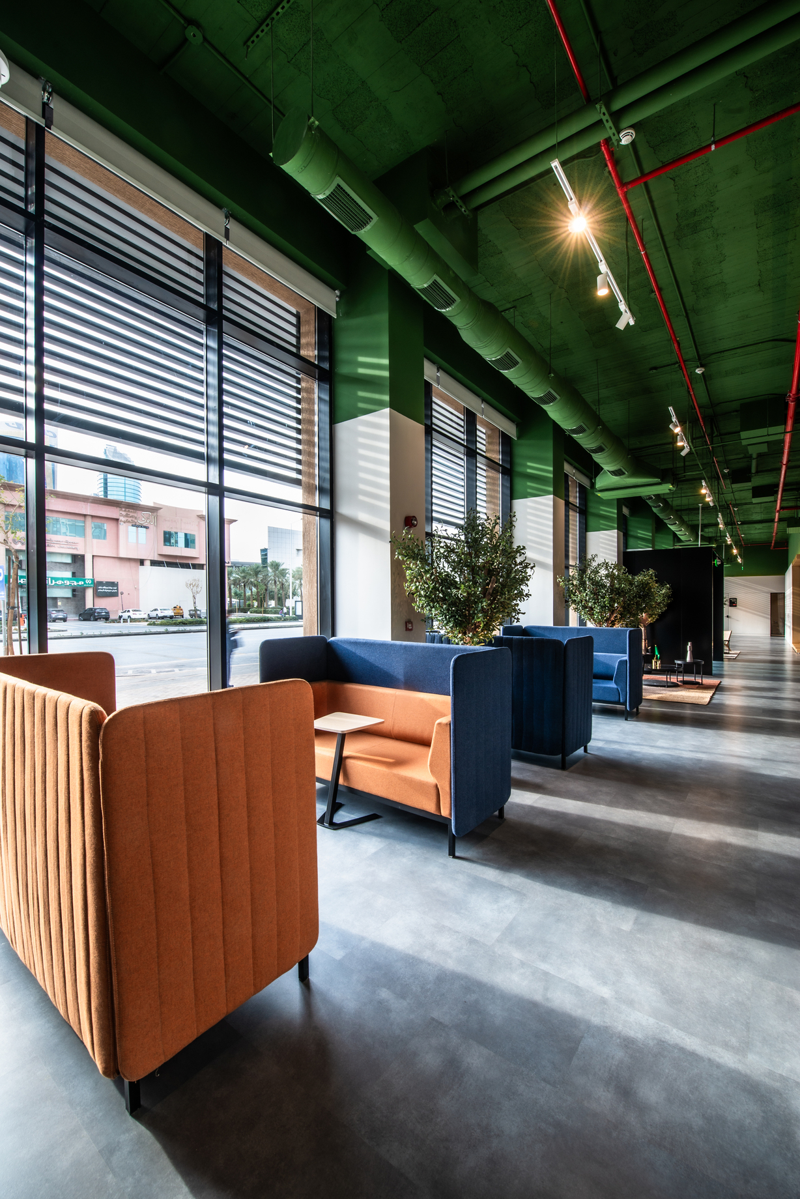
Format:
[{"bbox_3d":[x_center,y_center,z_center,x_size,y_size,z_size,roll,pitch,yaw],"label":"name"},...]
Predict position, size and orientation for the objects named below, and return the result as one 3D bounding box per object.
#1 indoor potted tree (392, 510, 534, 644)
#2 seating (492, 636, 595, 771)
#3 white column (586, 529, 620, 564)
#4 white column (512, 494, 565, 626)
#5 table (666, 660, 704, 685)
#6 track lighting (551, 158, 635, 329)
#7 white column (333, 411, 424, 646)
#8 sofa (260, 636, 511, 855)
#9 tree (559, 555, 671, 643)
[{"bbox_3d":[0.583,0.391,4.184,1.276,2.311,1.276,-2,-2,38],"label":"indoor potted tree"},{"bbox_3d":[0.985,0.967,5.040,1.857,1.194,0.774,-2,-2,38],"label":"seating"},{"bbox_3d":[5.256,-0.006,11.914,0.754,3.394,0.580,-2,-2,38],"label":"white column"},{"bbox_3d":[2.560,-0.083,8.530,0.774,3.433,0.609,-2,-2,38],"label":"white column"},{"bbox_3d":[5.619,1.414,9.035,0.522,0.411,0.522,-2,-2,38],"label":"table"},{"bbox_3d":[1.511,-2.458,3.497,0.126,0.184,1.992,-2,-2,38],"label":"track lighting"},{"bbox_3d":[-0.206,-0.152,5.041,0.774,3.452,0.600,-2,-2,38],"label":"white column"},{"bbox_3d":[-0.177,0.942,3.574,1.857,1.194,0.783,-2,-2,38],"label":"sofa"},{"bbox_3d":[3.377,0.441,7.497,1.547,2.321,1.547,-2,-2,38],"label":"tree"}]

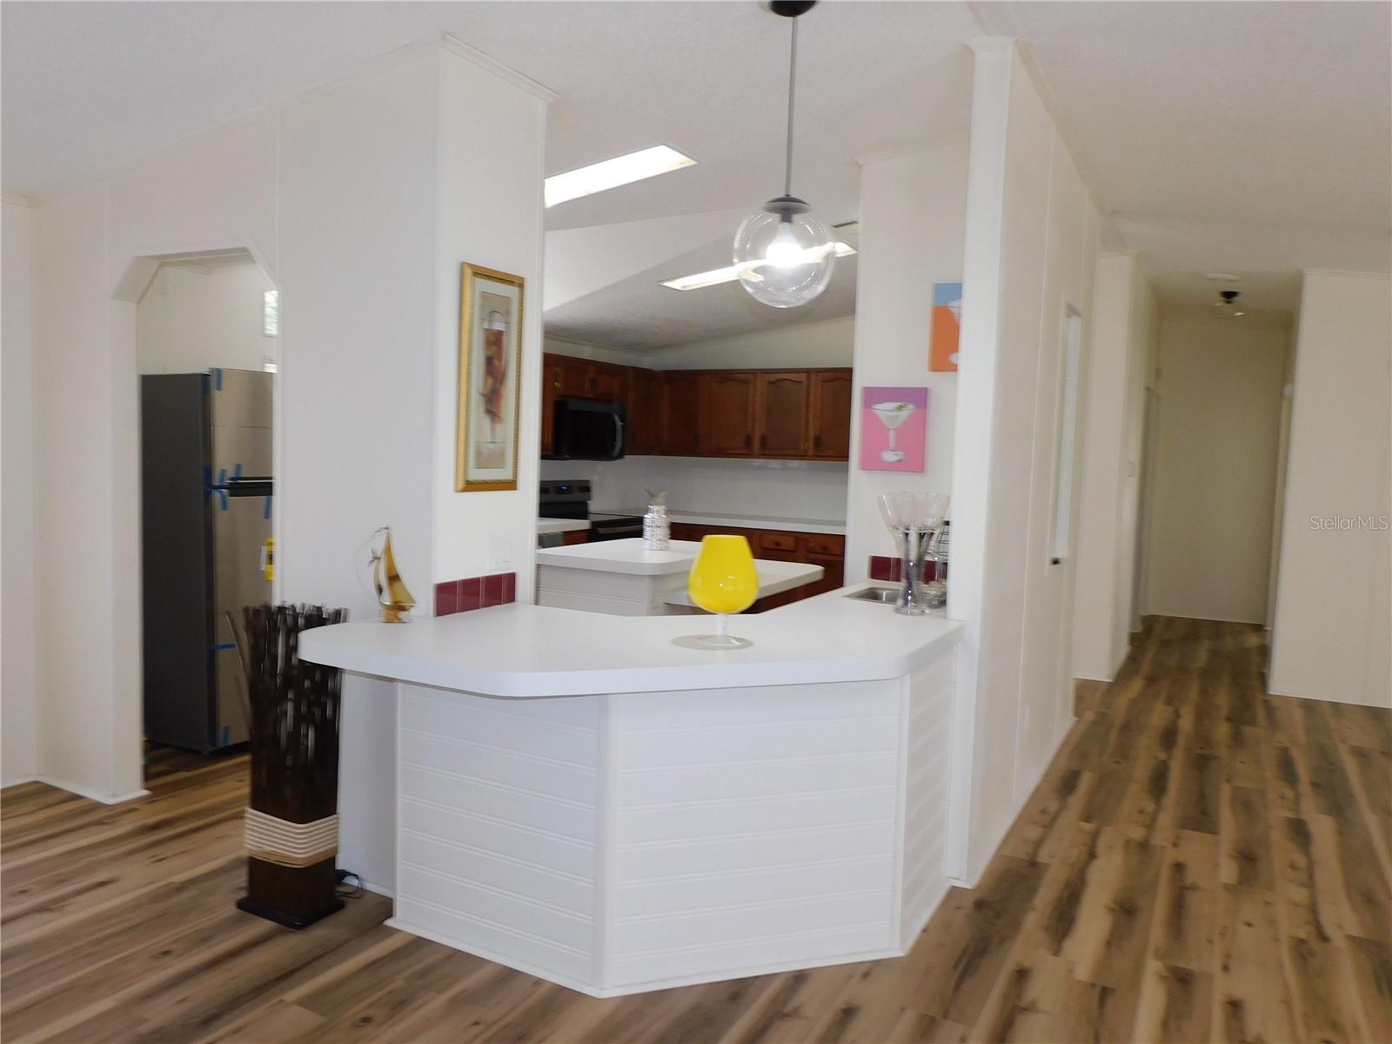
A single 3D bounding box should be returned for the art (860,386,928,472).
[{"bbox_3d":[0.829,-0.384,4.045,0.282,0.355,0.022,4,5,29],"label":"art"}]

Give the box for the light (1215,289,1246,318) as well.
[{"bbox_3d":[3.945,-1.598,7.137,0.232,0.217,0.232,4,5,29],"label":"light"}]

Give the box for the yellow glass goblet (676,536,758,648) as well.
[{"bbox_3d":[0.079,0.188,2.684,0.197,0.297,0.197,4,5,29],"label":"yellow glass goblet"}]

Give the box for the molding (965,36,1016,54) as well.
[{"bbox_3d":[0.944,-1.521,3.083,0.157,0.061,0.030,4,5,29],"label":"molding"}]

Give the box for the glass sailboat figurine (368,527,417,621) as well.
[{"bbox_3d":[-0.897,0.154,2.846,0.141,0.279,0.056,1,4,-10],"label":"glass sailboat figurine"}]

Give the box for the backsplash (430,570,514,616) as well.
[{"bbox_3d":[-0.698,0.229,3.094,0.010,0.104,0.382,4,5,29],"label":"backsplash"}]

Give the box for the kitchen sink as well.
[{"bbox_3d":[0.784,0.357,3.655,0.384,0.162,0.384,4,5,29],"label":"kitchen sink"}]

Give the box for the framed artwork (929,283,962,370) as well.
[{"bbox_3d":[1.089,-0.784,3.877,0.282,0.355,0.022,4,5,29],"label":"framed artwork"}]

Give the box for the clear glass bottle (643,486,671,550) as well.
[{"bbox_3d":[-0.205,-0.022,5.172,0.144,0.325,0.144,2,4,0],"label":"clear glass bottle"}]

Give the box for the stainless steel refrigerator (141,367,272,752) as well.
[{"bbox_3d":[-2.312,0.149,4.849,0.808,1.747,0.798,4,5,29],"label":"stainless steel refrigerator"}]

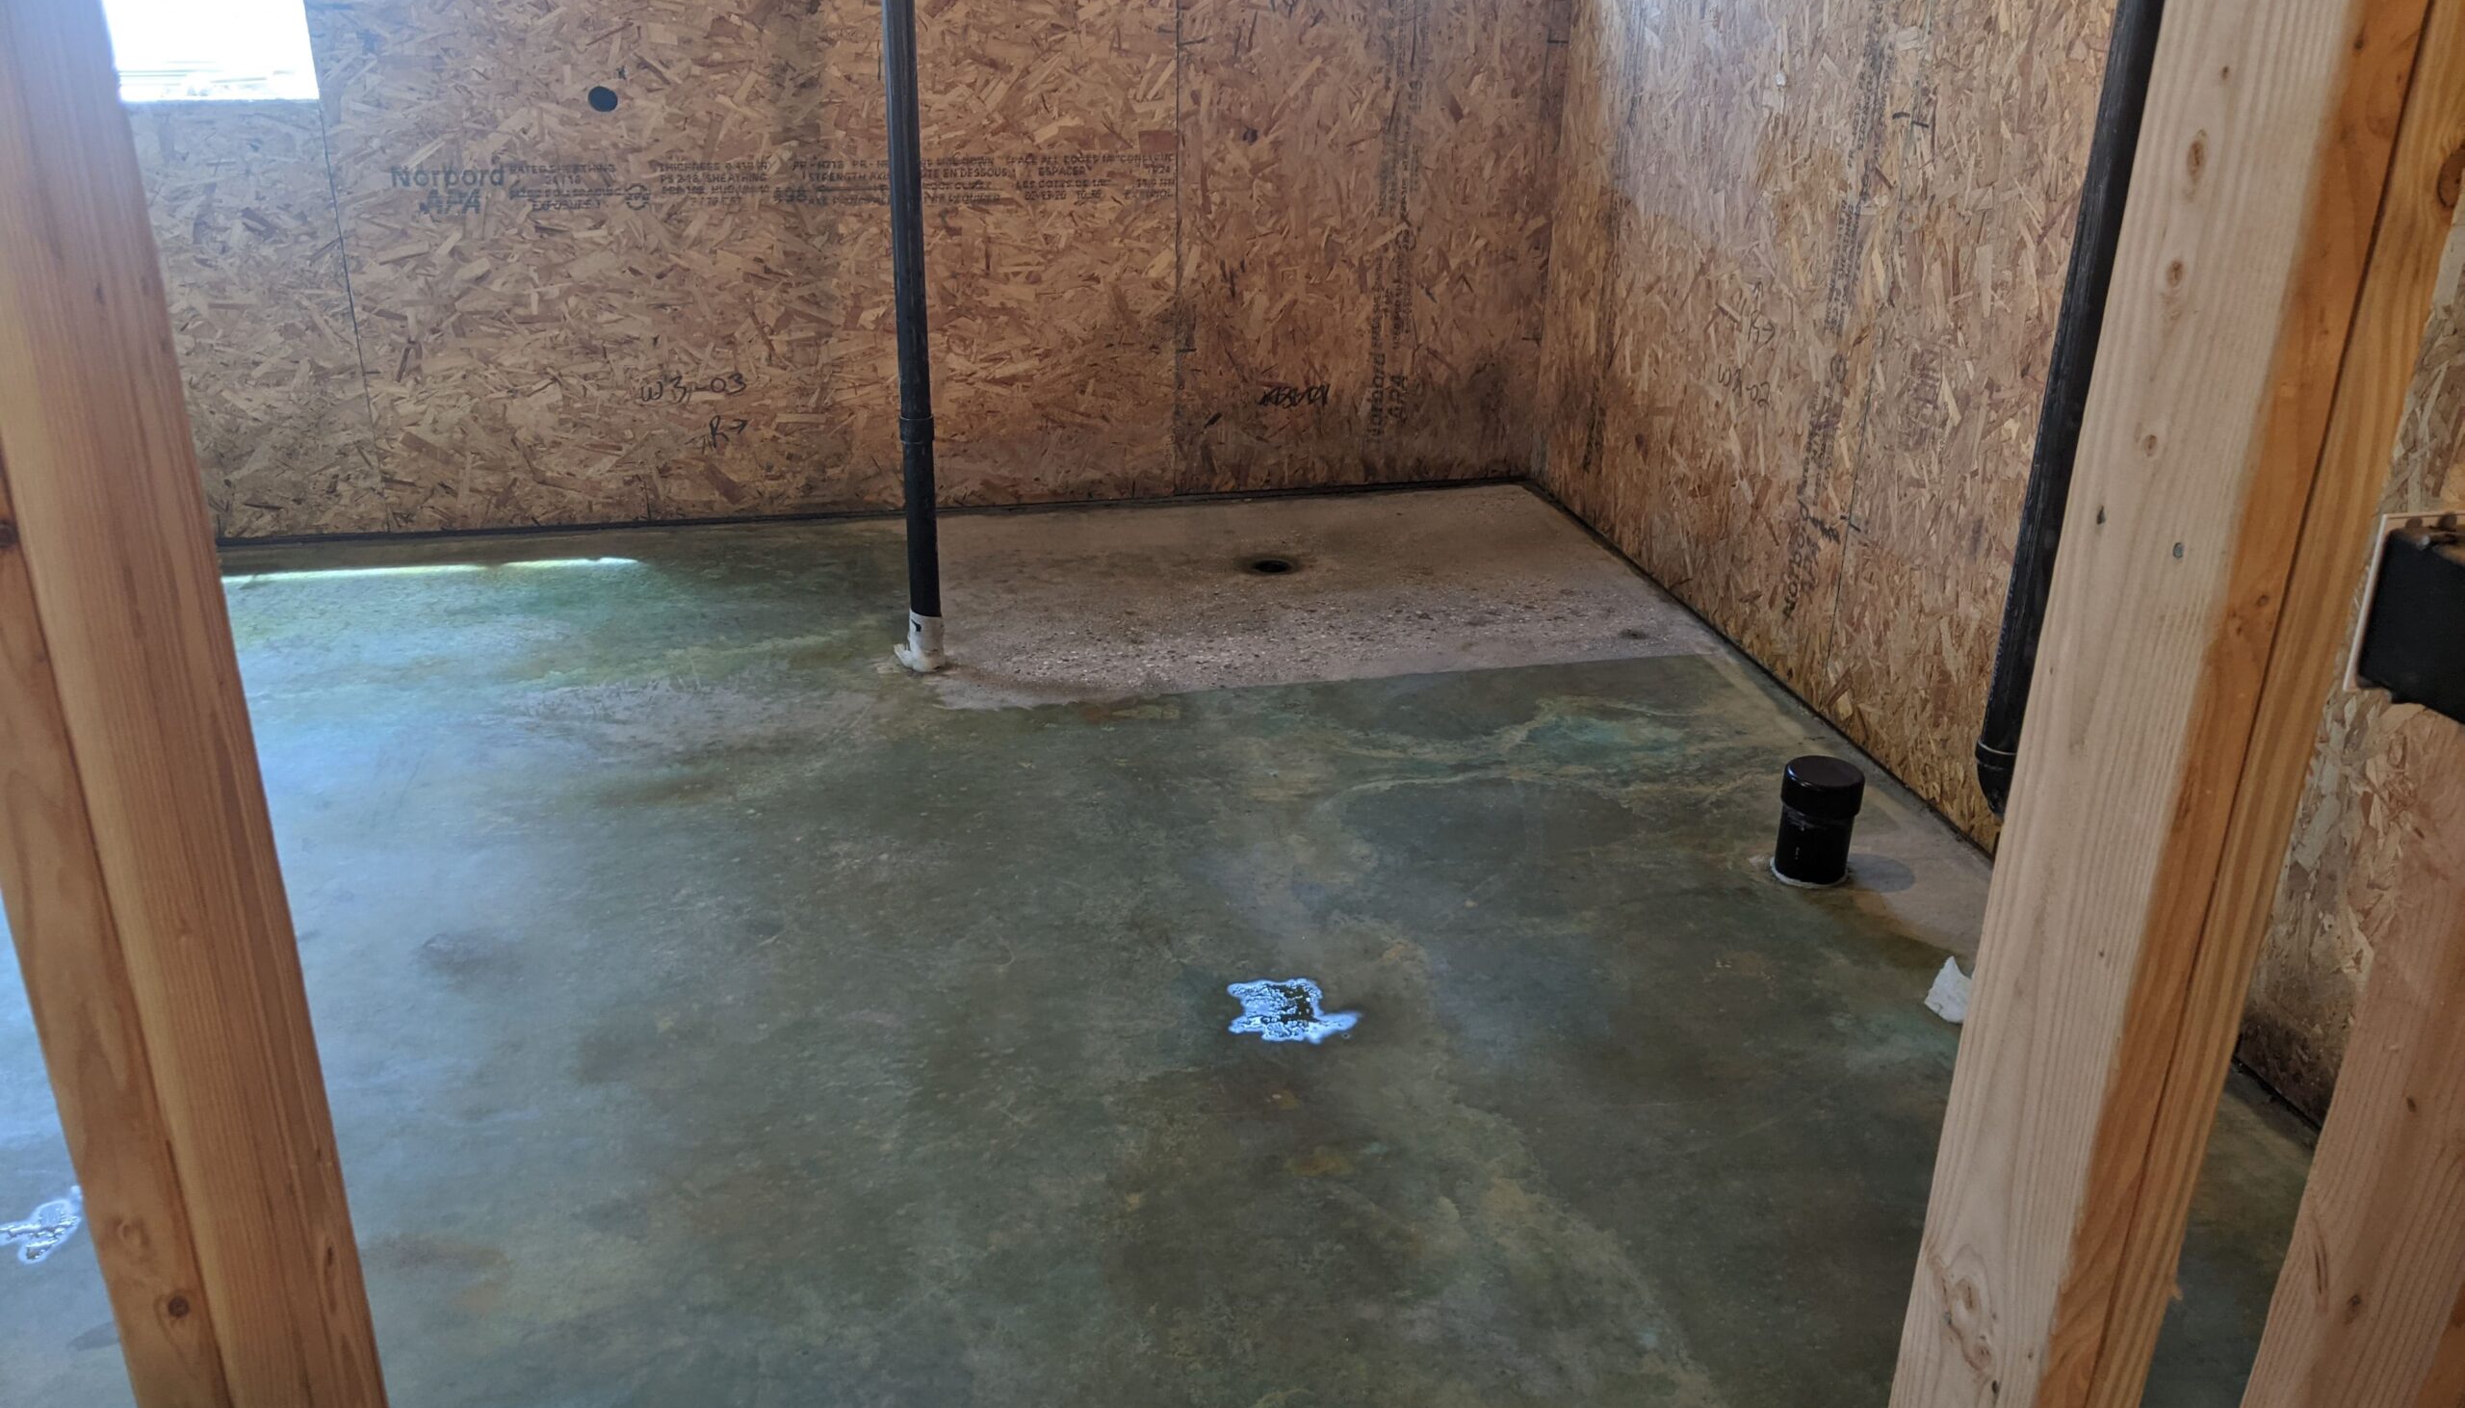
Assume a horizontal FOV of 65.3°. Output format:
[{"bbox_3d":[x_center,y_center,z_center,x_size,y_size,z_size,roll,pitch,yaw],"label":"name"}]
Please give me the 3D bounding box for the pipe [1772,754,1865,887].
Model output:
[{"bbox_3d":[0.978,0.195,3.206,0.127,0.179,0.127,-3,23,-11],"label":"pipe"}]

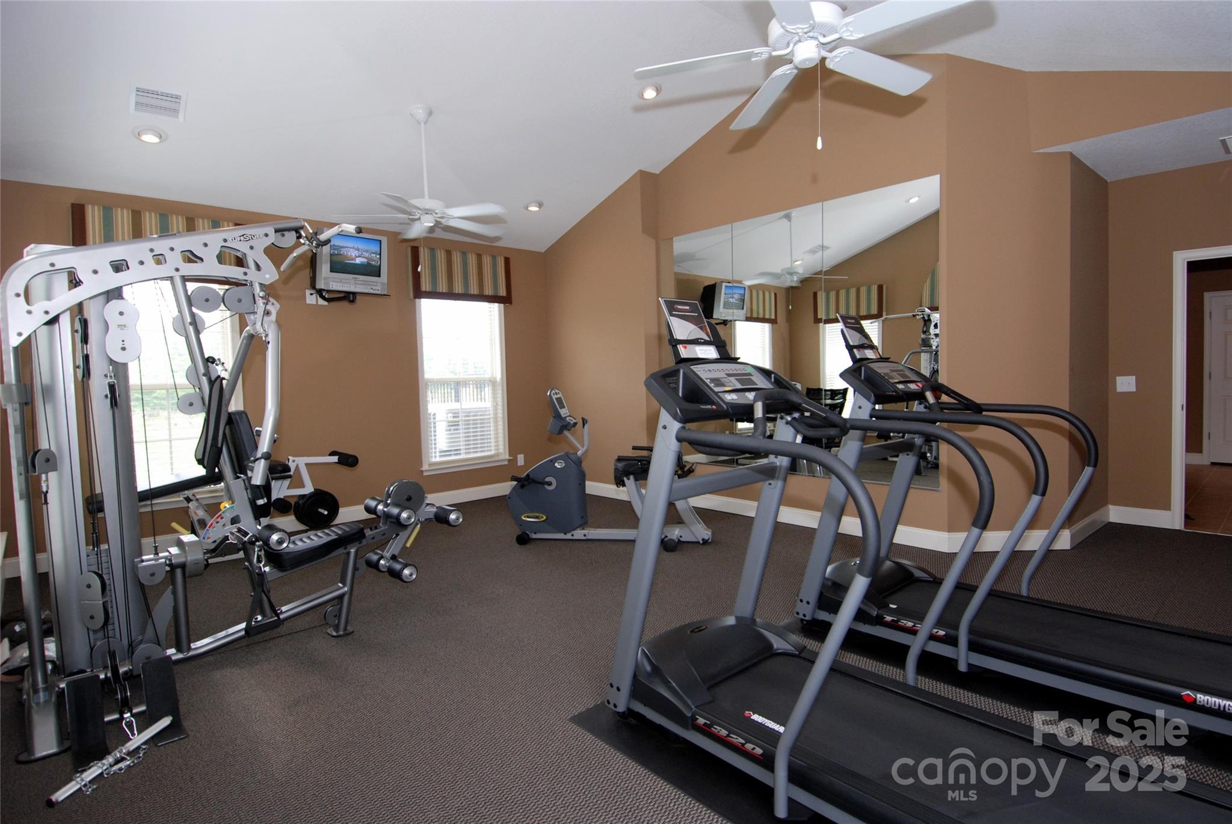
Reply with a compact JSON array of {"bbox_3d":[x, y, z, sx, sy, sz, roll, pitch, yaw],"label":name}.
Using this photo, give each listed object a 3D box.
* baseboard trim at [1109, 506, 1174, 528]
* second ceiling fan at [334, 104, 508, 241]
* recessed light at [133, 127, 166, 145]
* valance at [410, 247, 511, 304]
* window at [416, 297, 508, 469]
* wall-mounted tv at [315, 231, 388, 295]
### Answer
[{"bbox_3d":[4.136,0.829,4.867,0.018,0.134,0.378,-4,4,-41],"label":"baseboard trim"},{"bbox_3d":[-1.467,-1.852,4.719,1.360,0.900,1.360,-4,4,-41],"label":"second ceiling fan"},{"bbox_3d":[-3.266,-1.936,4.317,0.200,0.040,0.200,-4,-14,-41],"label":"recessed light"},{"bbox_3d":[-1.659,-1.447,6.676,1.145,0.525,0.130,-4,4,-41],"label":"valance"},{"bbox_3d":[-1.672,-0.310,6.798,1.050,1.890,0.110,-4,4,-41],"label":"window"},{"bbox_3d":[-2.449,-1.331,5.624,0.540,0.500,0.460,-4,12,-41],"label":"wall-mounted tv"}]

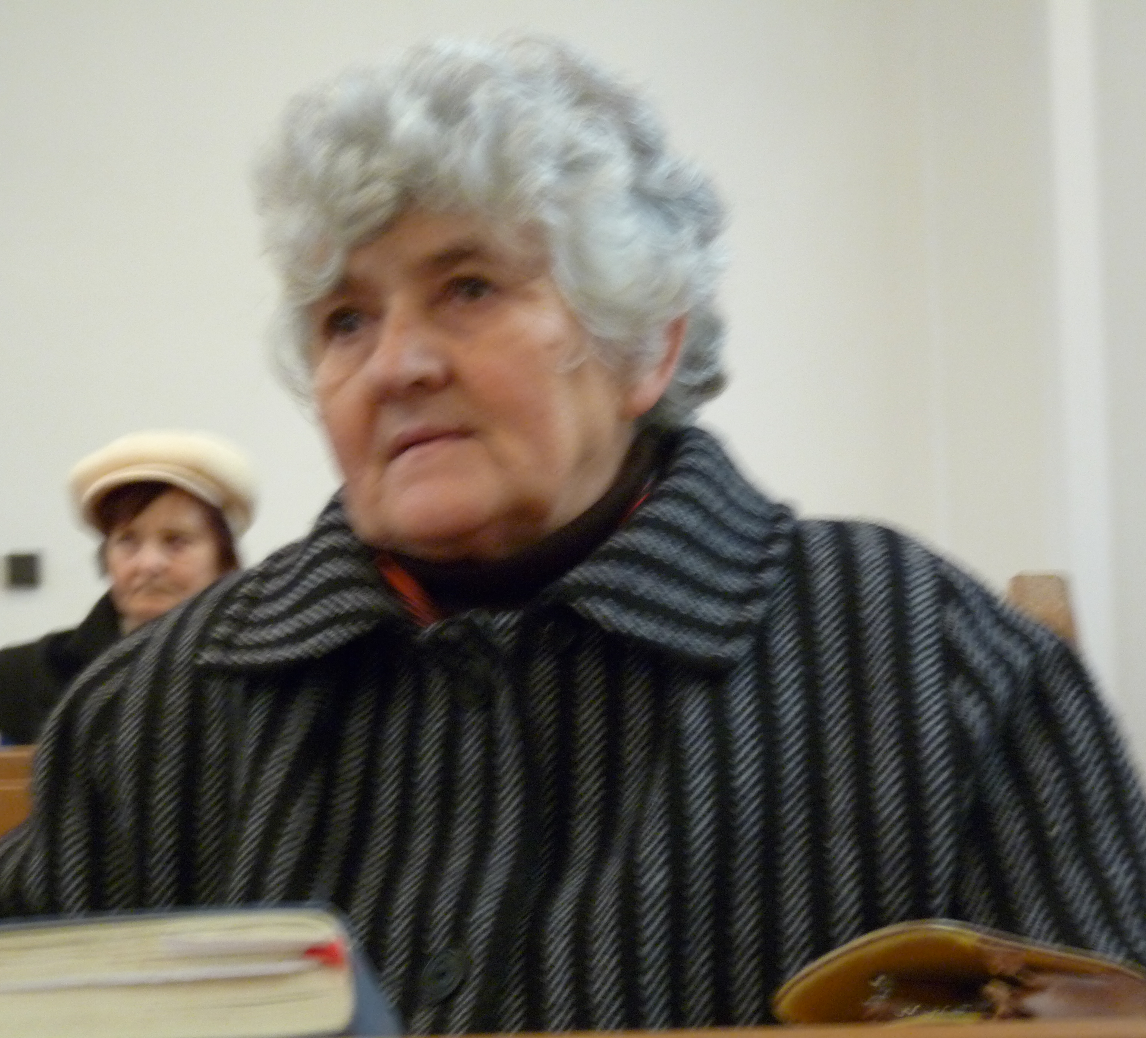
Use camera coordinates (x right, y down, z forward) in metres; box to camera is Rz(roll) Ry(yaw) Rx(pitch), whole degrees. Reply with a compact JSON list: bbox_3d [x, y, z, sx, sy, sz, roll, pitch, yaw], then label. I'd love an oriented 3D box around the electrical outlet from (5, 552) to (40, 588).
[{"bbox_3d":[-1.208,0.115,6.850,0.079,0.080,0.018,-2,-3,0],"label":"electrical outlet"}]

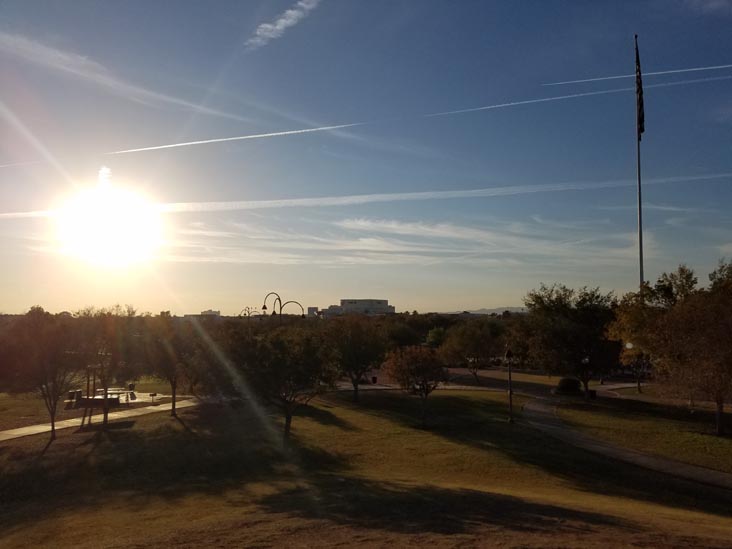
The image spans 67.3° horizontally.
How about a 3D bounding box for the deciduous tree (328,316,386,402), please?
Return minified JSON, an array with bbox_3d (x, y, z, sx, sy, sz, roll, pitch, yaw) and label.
[{"bbox_3d":[-0.819,8.194,53.000,5.591,8.316,5.591,0,-5,0],"label":"deciduous tree"}]

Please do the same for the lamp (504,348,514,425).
[{"bbox_3d":[9.527,7.319,36.500,0.500,5.028,0.500,0,-5,0],"label":"lamp"}]

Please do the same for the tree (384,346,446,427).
[{"bbox_3d":[3.331,7.470,37.000,4.172,5.536,4.172,0,-5,0],"label":"tree"}]

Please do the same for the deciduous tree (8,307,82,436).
[{"bbox_3d":[-19.820,6.060,34.000,4.576,8.189,4.576,0,-5,0],"label":"deciduous tree"}]

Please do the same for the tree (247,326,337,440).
[{"bbox_3d":[-4.404,6.443,32.500,5.320,6.760,5.202,0,-5,0],"label":"tree"}]

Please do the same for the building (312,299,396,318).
[{"bbox_3d":[-13.808,38.900,558.856,84.031,29.000,45.000,0,-5,0],"label":"building"}]

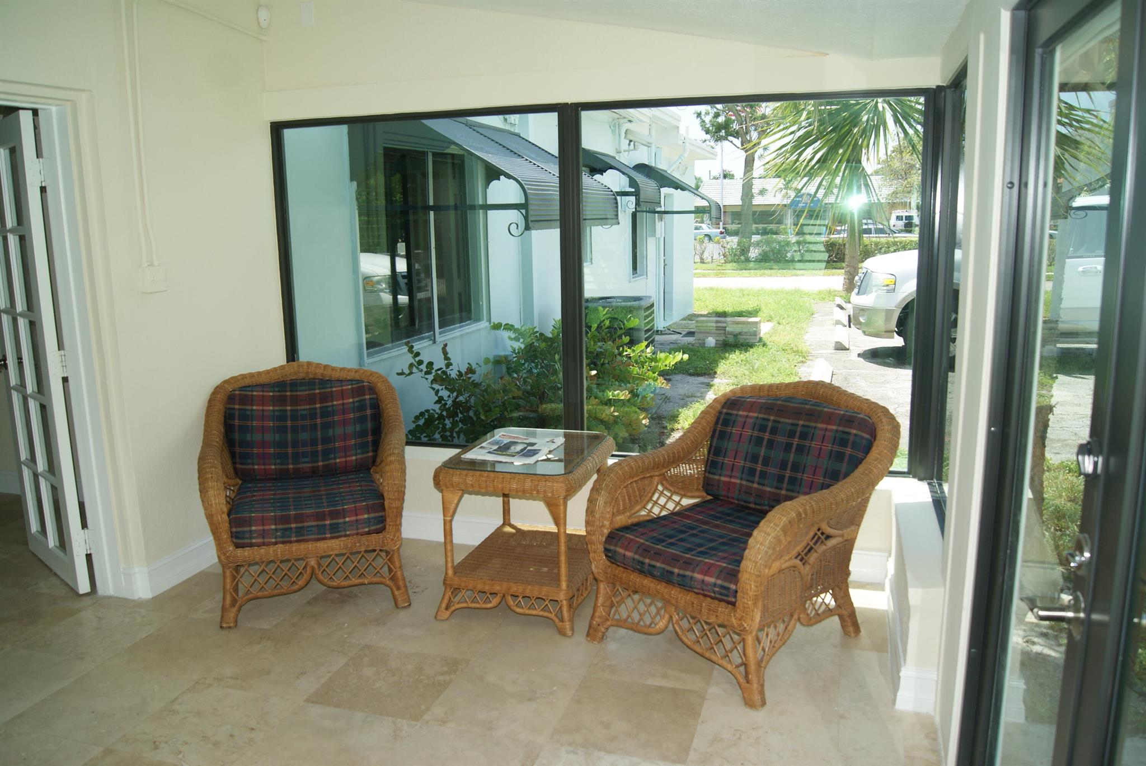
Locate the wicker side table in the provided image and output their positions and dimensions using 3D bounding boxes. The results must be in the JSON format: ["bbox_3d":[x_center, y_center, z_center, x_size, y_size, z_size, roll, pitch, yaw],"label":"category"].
[{"bbox_3d":[-0.168,0.592,3.679,0.590,0.625,0.760,2,10,16],"label":"wicker side table"}]

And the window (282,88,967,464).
[{"bbox_3d":[0.009,-0.452,4.089,3.210,1.650,0.100,2,10,16],"label":"window"}]

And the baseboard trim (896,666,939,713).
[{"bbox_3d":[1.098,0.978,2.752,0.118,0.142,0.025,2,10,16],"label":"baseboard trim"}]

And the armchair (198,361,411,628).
[{"bbox_3d":[-1.157,0.429,3.860,0.810,0.910,0.960,-3,10,-14],"label":"armchair"}]

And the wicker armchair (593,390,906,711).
[{"bbox_3d":[0.628,0.504,3.281,0.810,0.910,0.960,8,13,42],"label":"wicker armchair"}]

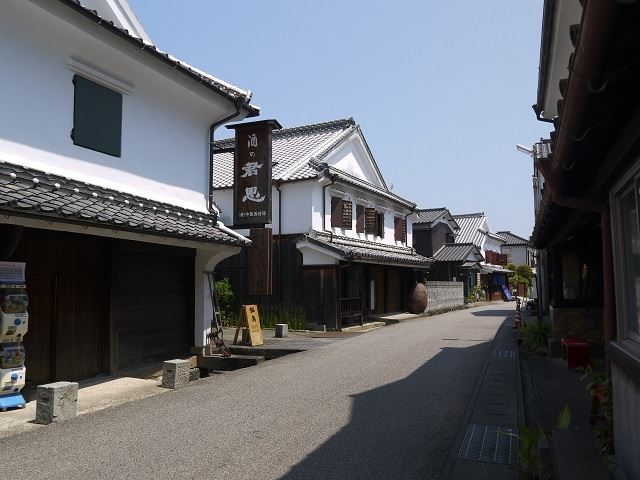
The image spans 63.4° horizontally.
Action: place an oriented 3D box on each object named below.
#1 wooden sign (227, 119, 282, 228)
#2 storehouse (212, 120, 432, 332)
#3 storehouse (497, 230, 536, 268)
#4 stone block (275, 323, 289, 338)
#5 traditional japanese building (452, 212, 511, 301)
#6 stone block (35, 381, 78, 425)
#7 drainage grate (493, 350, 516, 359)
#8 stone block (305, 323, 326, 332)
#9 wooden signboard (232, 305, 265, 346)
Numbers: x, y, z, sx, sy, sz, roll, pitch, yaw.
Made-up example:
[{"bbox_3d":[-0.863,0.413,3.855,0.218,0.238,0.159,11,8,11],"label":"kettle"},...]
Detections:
[{"bbox_3d":[-1.618,-1.591,12.838,1.380,2.523,0.600,-3,-6,26],"label":"wooden sign"},{"bbox_3d":[-1.605,-0.702,23.881,11.300,8.600,10.200,-3,-6,29],"label":"storehouse"},{"bbox_3d":[22.426,3.046,63.140,6.300,7.800,6.300,-3,-6,29],"label":"storehouse"},{"bbox_3d":[-1.119,2.656,15.118,0.260,0.370,0.290,-3,-6,29],"label":"stone block"},{"bbox_3d":[14.465,1.831,52.351,8.200,8.400,9.300,-3,-6,29],"label":"traditional japanese building"},{"bbox_3d":[-3.019,1.856,5.963,0.275,0.375,0.330,-3,-6,24],"label":"stone block"},{"bbox_3d":[4.002,2.491,11.170,0.470,0.050,1.150,-2,-5,21],"label":"drainage grate"},{"bbox_3d":[-0.134,2.868,17.070,0.720,0.280,0.240,-3,-6,29],"label":"stone block"},{"bbox_3d":[-1.846,2.163,13.254,0.620,1.030,0.480,-3,-6,27],"label":"wooden signboard"}]

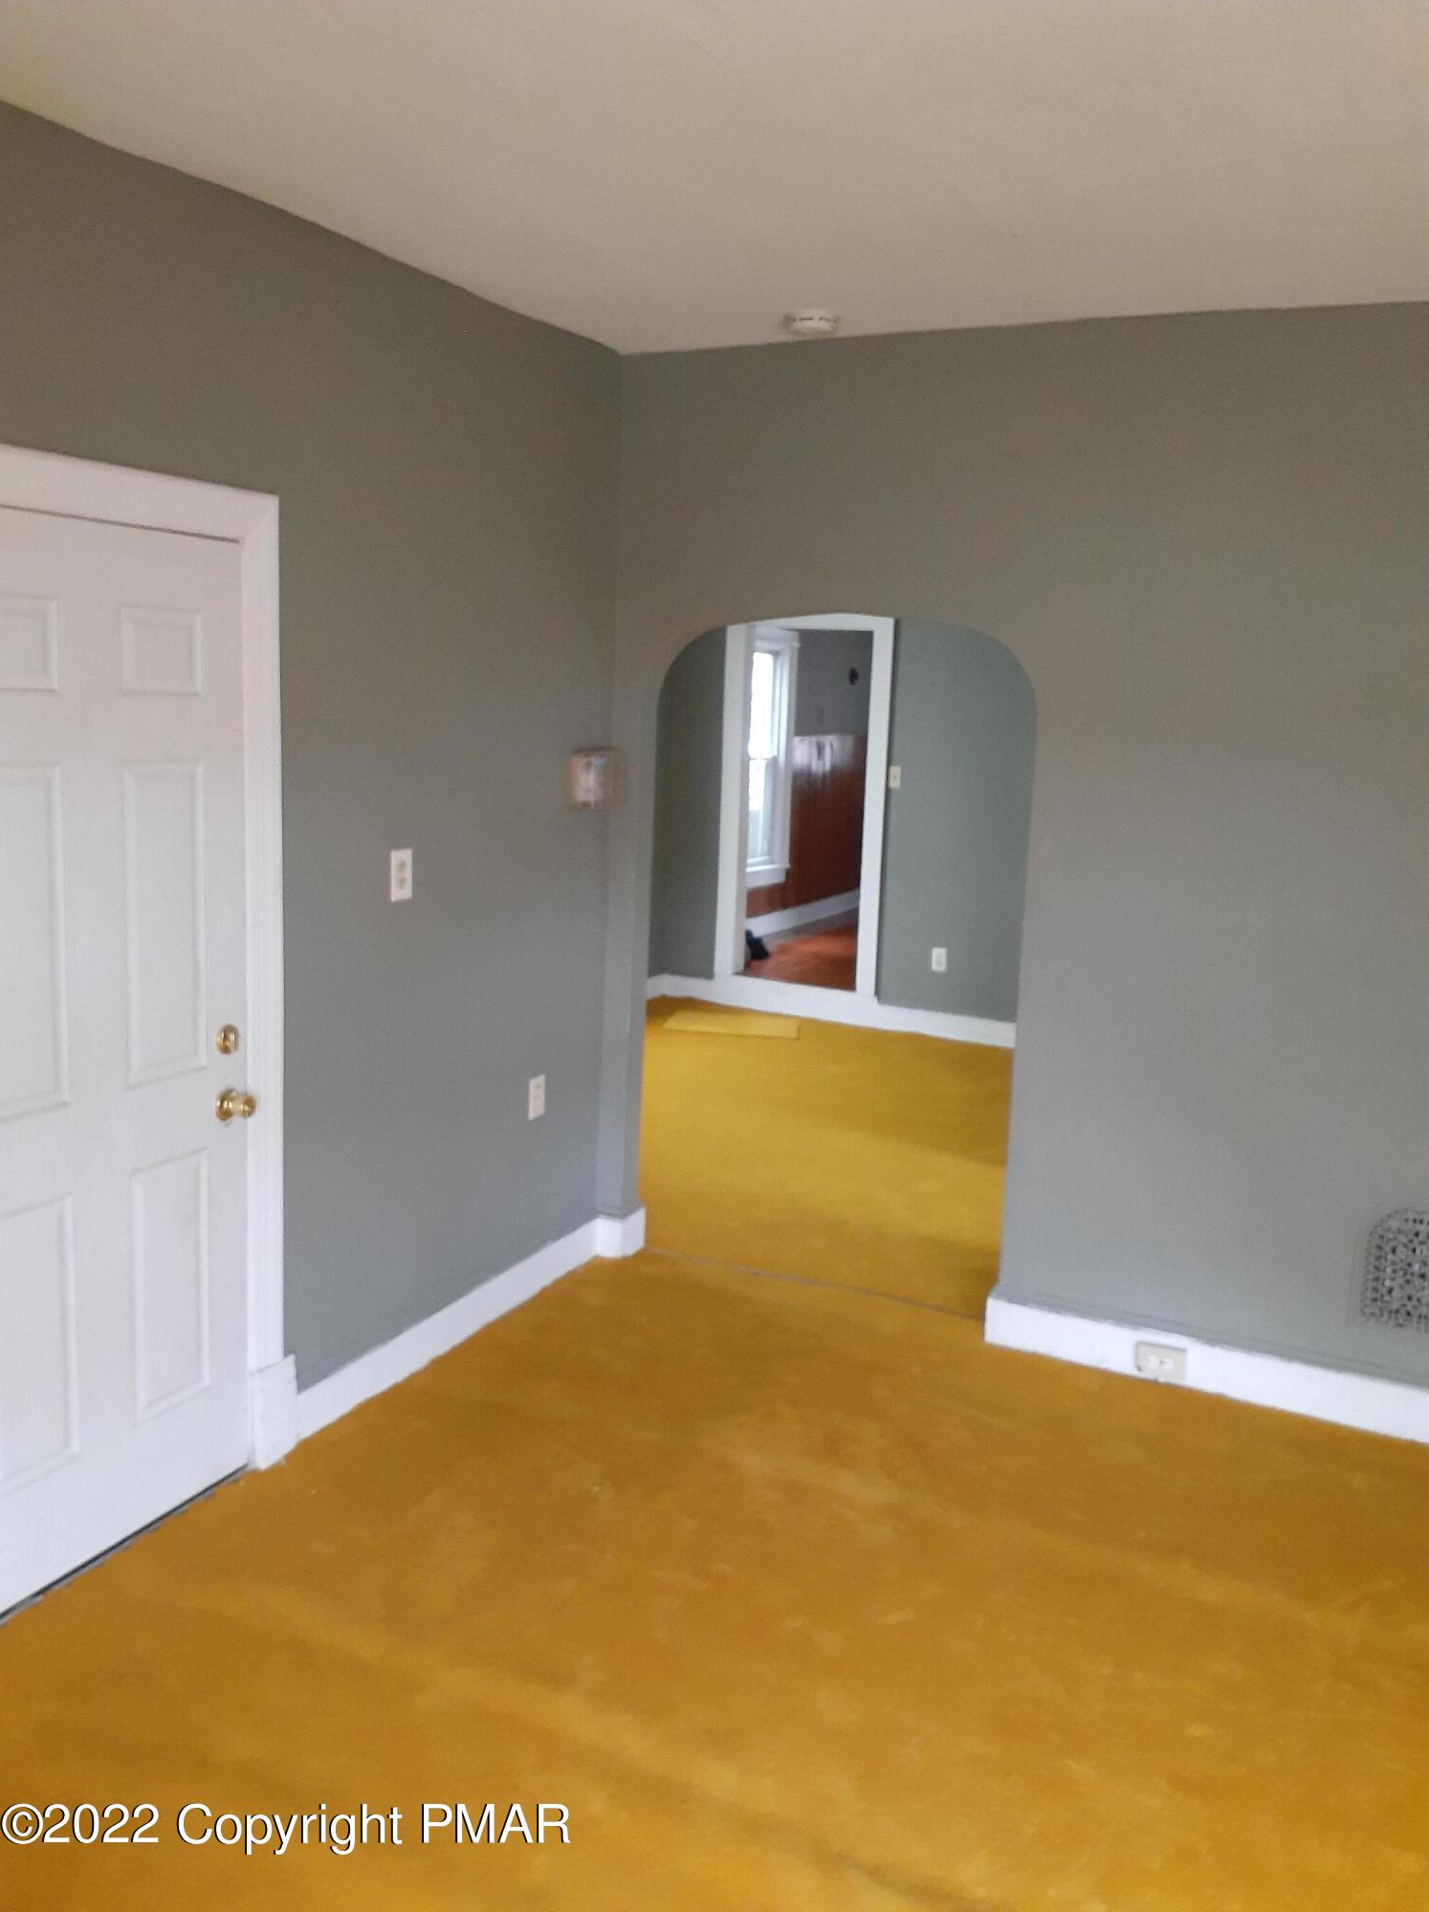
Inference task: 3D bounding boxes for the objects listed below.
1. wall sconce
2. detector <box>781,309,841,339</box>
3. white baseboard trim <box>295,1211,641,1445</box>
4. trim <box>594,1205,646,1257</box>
[{"bbox_3d":[-0.336,-0.504,4.241,0.084,0.165,0.172,7,11,25],"label":"wall sconce"},{"bbox_3d":[0.243,-1.559,3.693,0.131,0.044,0.131,7,11,25],"label":"detector"},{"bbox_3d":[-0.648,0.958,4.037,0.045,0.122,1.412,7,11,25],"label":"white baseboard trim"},{"bbox_3d":[-0.295,0.860,4.656,0.096,0.124,0.152,7,11,25],"label":"trim"}]

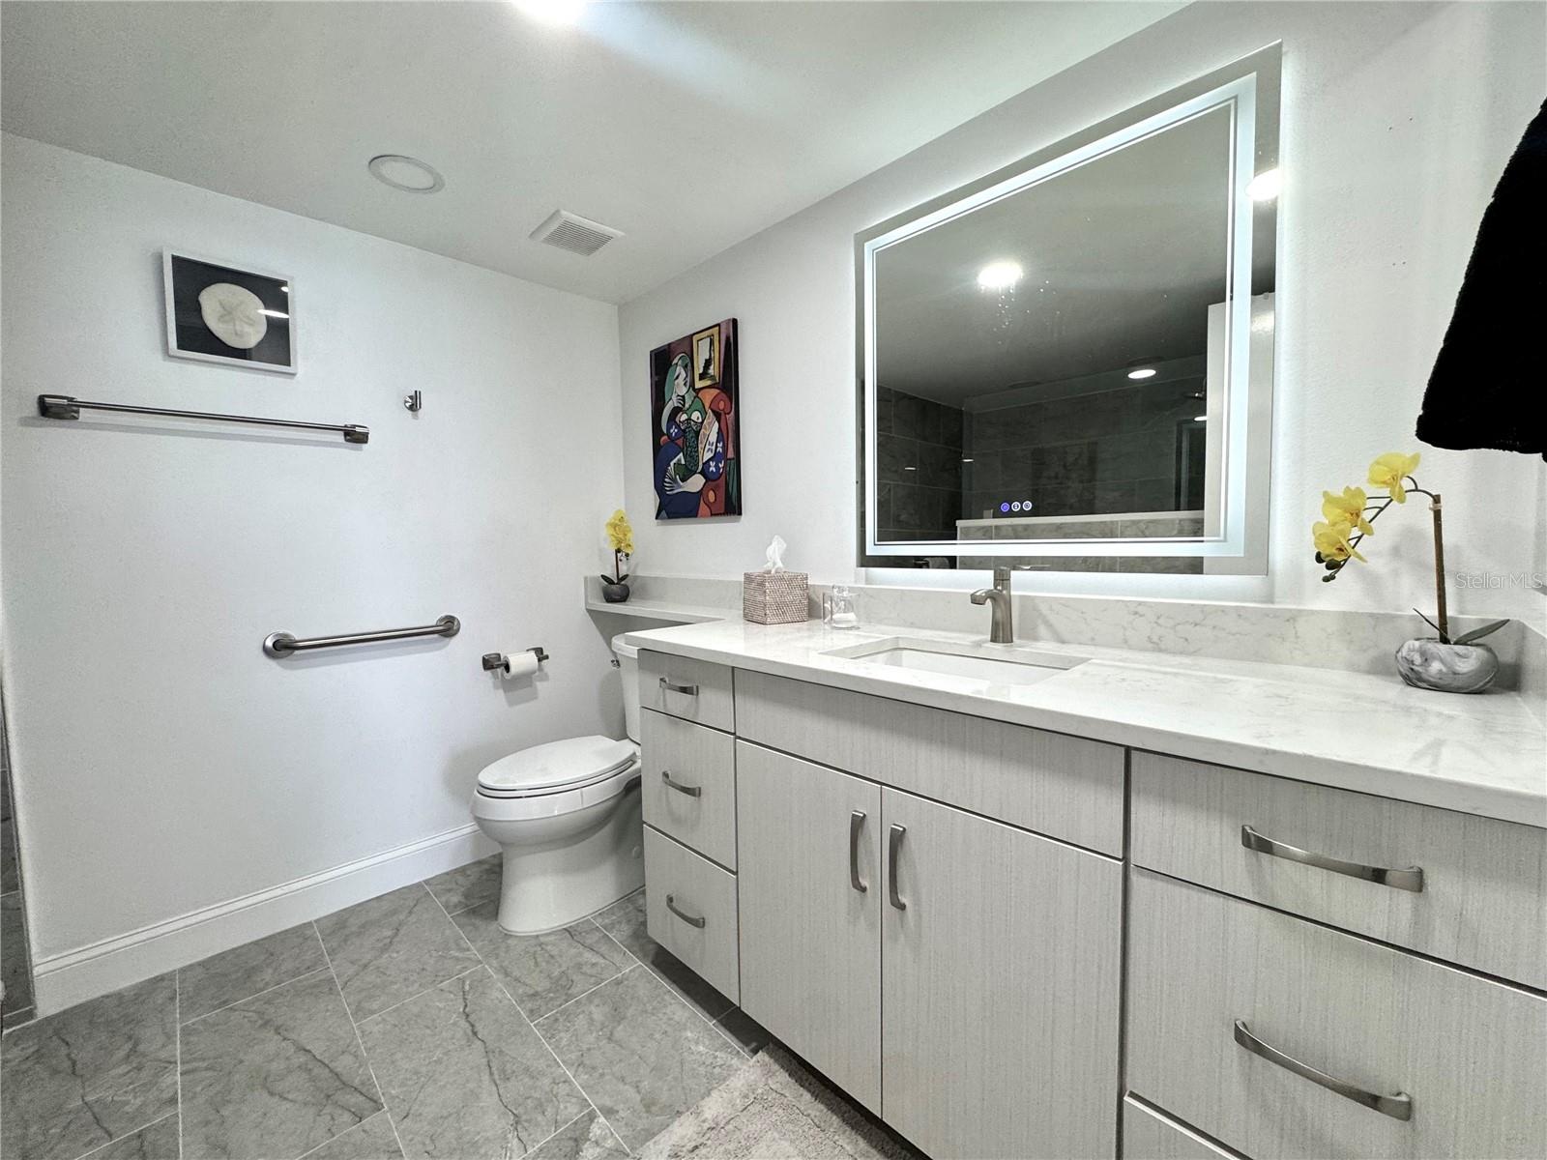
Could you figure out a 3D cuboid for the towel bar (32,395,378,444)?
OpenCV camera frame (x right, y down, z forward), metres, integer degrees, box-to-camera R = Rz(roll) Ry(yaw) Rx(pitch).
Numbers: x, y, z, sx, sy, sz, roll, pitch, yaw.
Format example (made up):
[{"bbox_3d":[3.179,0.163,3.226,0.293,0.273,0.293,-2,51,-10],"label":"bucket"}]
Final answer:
[{"bbox_3d":[-1.523,-0.437,1.738,0.672,0.056,0.076,-5,5,-44],"label":"towel bar"}]

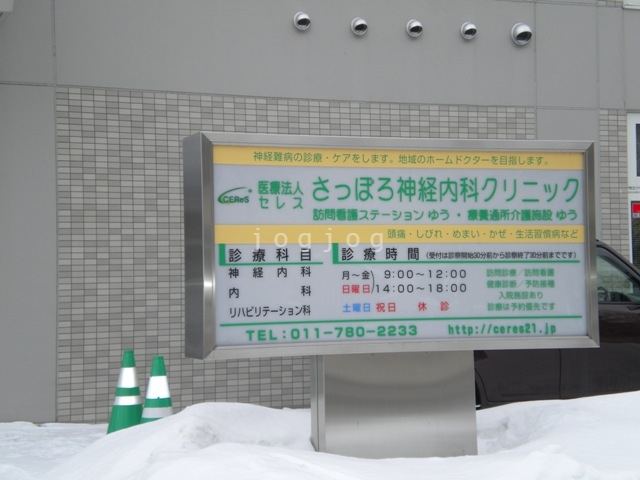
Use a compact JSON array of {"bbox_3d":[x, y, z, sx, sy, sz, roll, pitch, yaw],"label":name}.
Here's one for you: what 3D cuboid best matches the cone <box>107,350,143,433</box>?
[{"bbox_3d":[-1.350,1.130,8.852,0.370,0.700,0.370,0,0,0],"label":"cone"}]

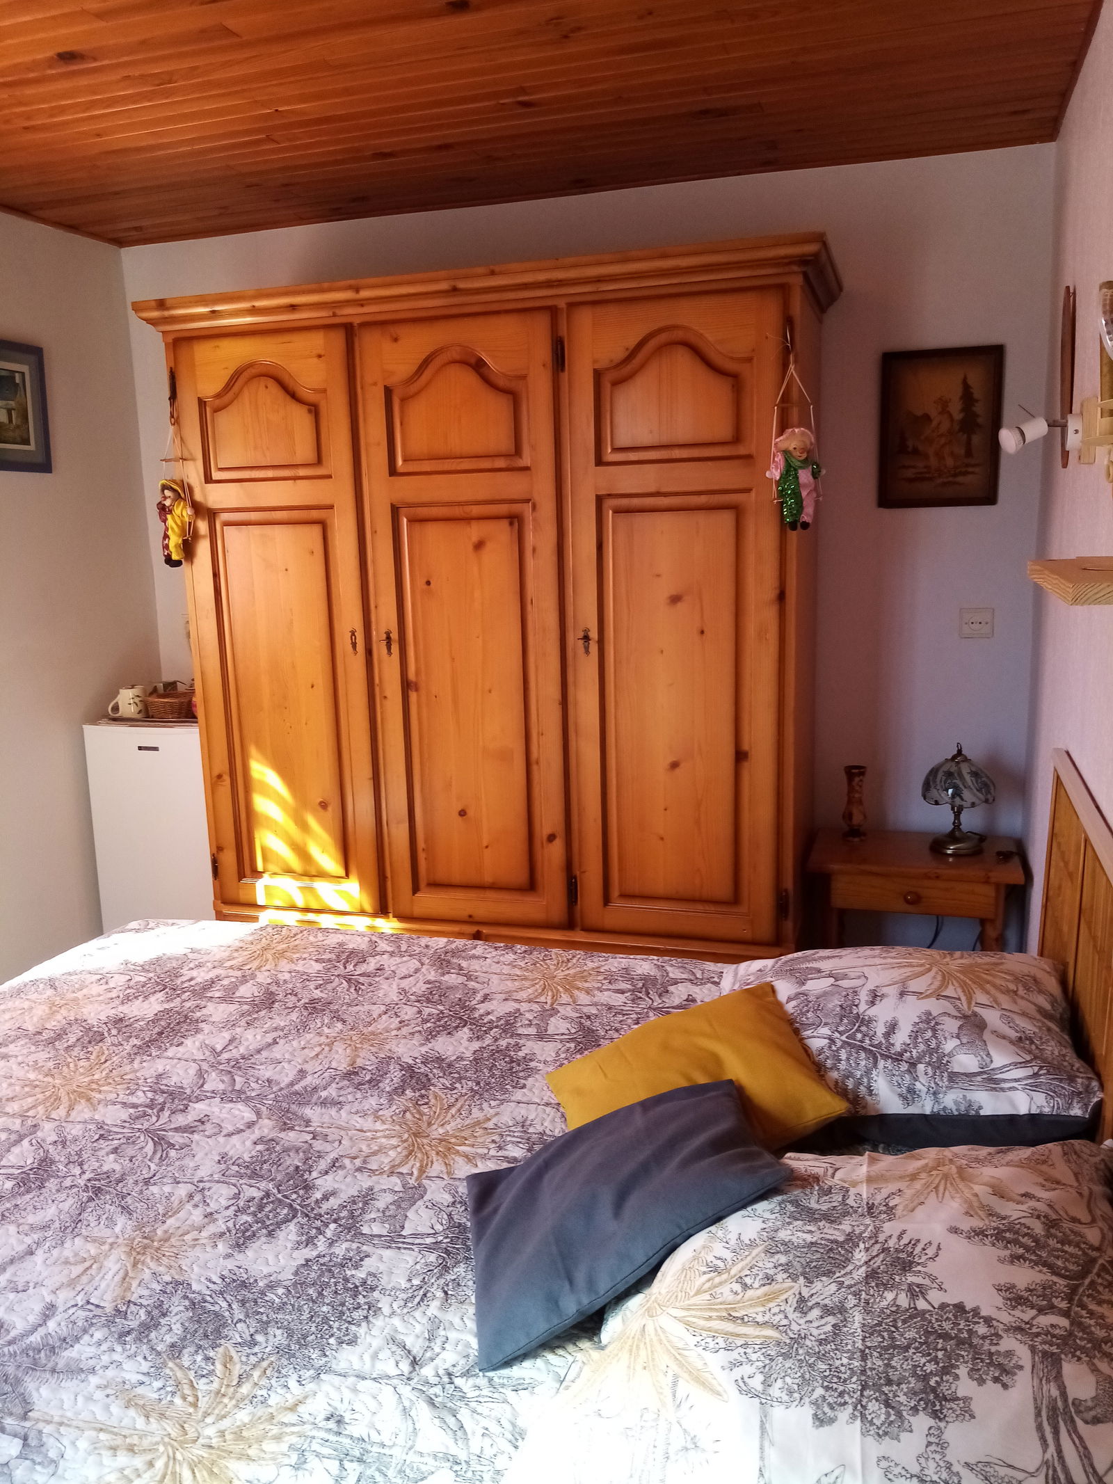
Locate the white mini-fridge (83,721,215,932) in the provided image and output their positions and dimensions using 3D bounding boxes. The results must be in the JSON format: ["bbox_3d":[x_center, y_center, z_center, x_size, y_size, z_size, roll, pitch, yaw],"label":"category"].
[{"bbox_3d":[-1.187,0.329,3.746,0.476,0.850,0.460,2,12,18],"label":"white mini-fridge"}]

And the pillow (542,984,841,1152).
[{"bbox_3d":[0.176,0.500,1.625,0.400,0.120,0.400,-22,12,1],"label":"pillow"}]

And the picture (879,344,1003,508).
[{"bbox_3d":[1.042,-0.849,3.032,0.309,0.414,0.020,2,12,18],"label":"picture"}]

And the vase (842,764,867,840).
[{"bbox_3d":[0.816,0.164,3.044,0.067,0.203,0.067,2,11,18],"label":"vase"}]

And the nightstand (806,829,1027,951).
[{"bbox_3d":[0.991,0.558,3.111,0.543,0.530,0.400,2,12,18],"label":"nightstand"}]

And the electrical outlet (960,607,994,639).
[{"bbox_3d":[1.169,-0.330,3.100,0.085,0.082,0.012,2,12,18],"label":"electrical outlet"}]

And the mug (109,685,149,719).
[{"bbox_3d":[-1.392,-0.132,3.629,0.127,0.096,0.090,-6,12,-21],"label":"mug"}]

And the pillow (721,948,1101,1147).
[{"bbox_3d":[0.536,0.438,1.826,0.590,0.175,0.590,2,12,18],"label":"pillow"}]

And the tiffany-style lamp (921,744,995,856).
[{"bbox_3d":[1.096,0.148,3.044,0.189,0.293,0.189,2,12,18],"label":"tiffany-style lamp"}]

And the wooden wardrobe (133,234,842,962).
[{"bbox_3d":[-0.157,-0.211,3.226,1.831,2.055,0.613,2,12,18],"label":"wooden wardrobe"}]

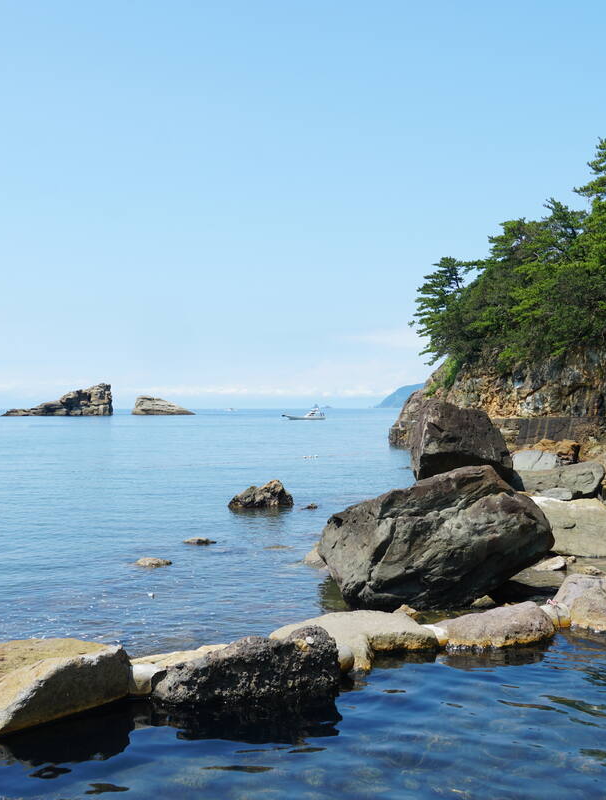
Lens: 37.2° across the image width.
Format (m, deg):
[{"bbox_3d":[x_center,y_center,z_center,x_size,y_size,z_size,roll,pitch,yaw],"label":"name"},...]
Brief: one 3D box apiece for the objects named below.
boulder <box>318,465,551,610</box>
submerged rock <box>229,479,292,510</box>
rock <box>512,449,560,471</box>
[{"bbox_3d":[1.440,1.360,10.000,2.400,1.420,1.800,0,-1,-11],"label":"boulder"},{"bbox_3d":[-0.840,1.790,18.000,1.300,0.660,1.000,0,-1,0],"label":"submerged rock"},{"bbox_3d":[4.900,1.140,19.000,1.050,0.550,0.850,0,-1,0],"label":"rock"}]

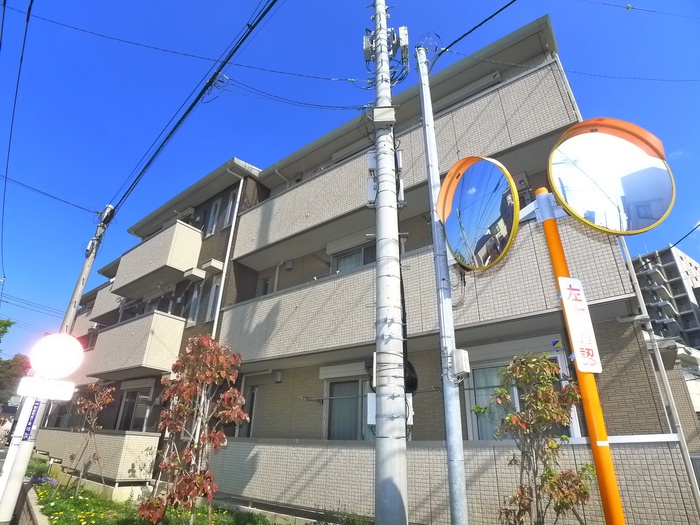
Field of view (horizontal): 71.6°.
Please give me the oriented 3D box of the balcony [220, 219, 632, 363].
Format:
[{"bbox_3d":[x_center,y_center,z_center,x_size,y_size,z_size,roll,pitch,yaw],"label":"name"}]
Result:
[{"bbox_3d":[0.580,0.923,8.999,8.385,1.419,1.129,-17,-29,36],"label":"balcony"}]

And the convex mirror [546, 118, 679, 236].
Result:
[{"bbox_3d":[1.811,-0.596,3.323,0.860,0.870,0.210,1,-20,0],"label":"convex mirror"}]

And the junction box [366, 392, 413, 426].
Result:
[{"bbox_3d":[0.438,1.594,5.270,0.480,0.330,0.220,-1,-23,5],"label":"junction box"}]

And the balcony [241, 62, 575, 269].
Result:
[{"bbox_3d":[0.584,-1.454,10.043,7.934,1.258,1.129,-17,-29,36],"label":"balcony"}]

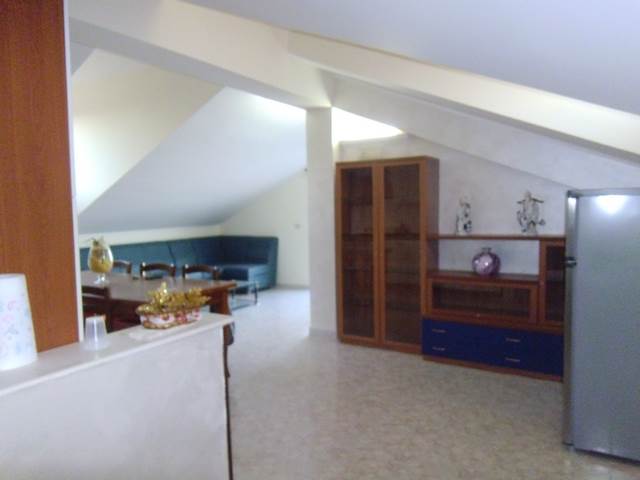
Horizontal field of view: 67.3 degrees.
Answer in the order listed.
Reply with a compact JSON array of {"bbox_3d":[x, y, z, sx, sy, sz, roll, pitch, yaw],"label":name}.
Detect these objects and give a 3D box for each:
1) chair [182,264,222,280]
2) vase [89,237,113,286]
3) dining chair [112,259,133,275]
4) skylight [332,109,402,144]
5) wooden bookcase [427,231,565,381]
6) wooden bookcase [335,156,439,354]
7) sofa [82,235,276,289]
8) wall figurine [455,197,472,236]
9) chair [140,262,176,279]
[{"bbox_3d":[-1.190,0.674,4.288,0.450,0.880,0.460,1,4,27],"label":"chair"},{"bbox_3d":[-1.874,0.173,4.093,0.215,0.390,0.215,1,4,31],"label":"vase"},{"bbox_3d":[-2.146,0.658,4.775,0.450,0.880,0.460,1,4,27],"label":"dining chair"},{"bbox_3d":[0.486,-1.230,5.055,0.840,0.400,0.120,1,4,31],"label":"skylight"},{"bbox_3d":[1.642,0.517,4.166,1.362,1.114,0.524,1,4,31],"label":"wooden bookcase"},{"bbox_3d":[0.675,0.138,4.772,0.908,1.822,0.432,1,4,31],"label":"wooden bookcase"},{"bbox_3d":[-2.178,0.476,7.863,1.530,0.830,3.170,1,4,31],"label":"sofa"},{"bbox_3d":[1.288,-0.215,4.316,0.150,0.330,0.120,1,4,31],"label":"wall figurine"},{"bbox_3d":[-1.667,0.665,4.543,0.450,0.880,0.460,1,4,27],"label":"chair"}]

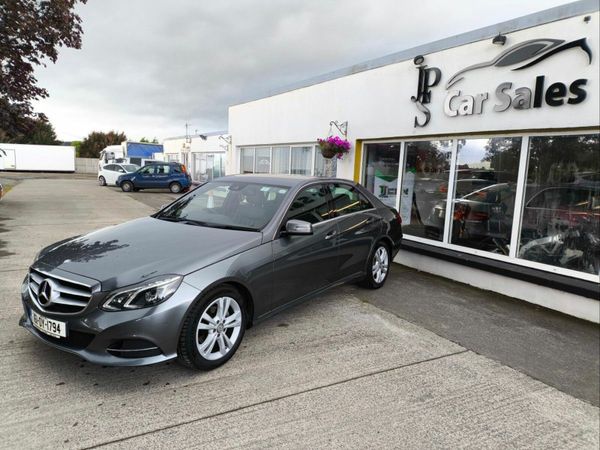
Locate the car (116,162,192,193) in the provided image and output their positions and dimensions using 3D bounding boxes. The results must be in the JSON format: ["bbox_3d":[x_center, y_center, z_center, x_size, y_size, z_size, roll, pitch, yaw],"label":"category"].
[{"bbox_3d":[-7.524,-2.491,22.539,3.760,1.490,1.660,1,8,-10],"label":"car"}]

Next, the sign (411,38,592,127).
[{"bbox_3d":[2.385,-1.813,5.700,0.080,0.930,2.610,-2,9,-31],"label":"sign"}]

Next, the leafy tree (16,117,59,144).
[{"bbox_3d":[-35.365,-11.002,57.863,6.300,6.843,6.300,-2,9,-31],"label":"leafy tree"}]

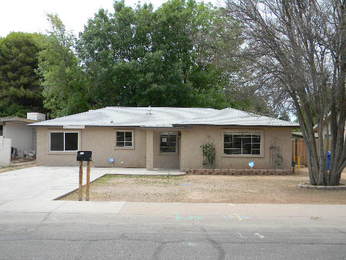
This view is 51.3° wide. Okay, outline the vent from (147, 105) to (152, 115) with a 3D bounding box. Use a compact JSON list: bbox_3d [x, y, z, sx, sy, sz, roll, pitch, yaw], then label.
[{"bbox_3d":[-1.430,-1.240,22.100,0.300,0.580,0.300,0,-2,0],"label":"vent"}]

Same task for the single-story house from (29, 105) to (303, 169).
[{"bbox_3d":[-0.550,0.420,23.500,14.800,3.800,8.800,0,-2,0],"label":"single-story house"}]

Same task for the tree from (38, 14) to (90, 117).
[{"bbox_3d":[-10.200,-4.200,34.000,5.400,13.400,5.200,0,-2,0],"label":"tree"}]

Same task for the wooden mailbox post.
[{"bbox_3d":[-2.370,1.220,9.600,0.400,1.340,0.230,0,-2,0],"label":"wooden mailbox post"}]

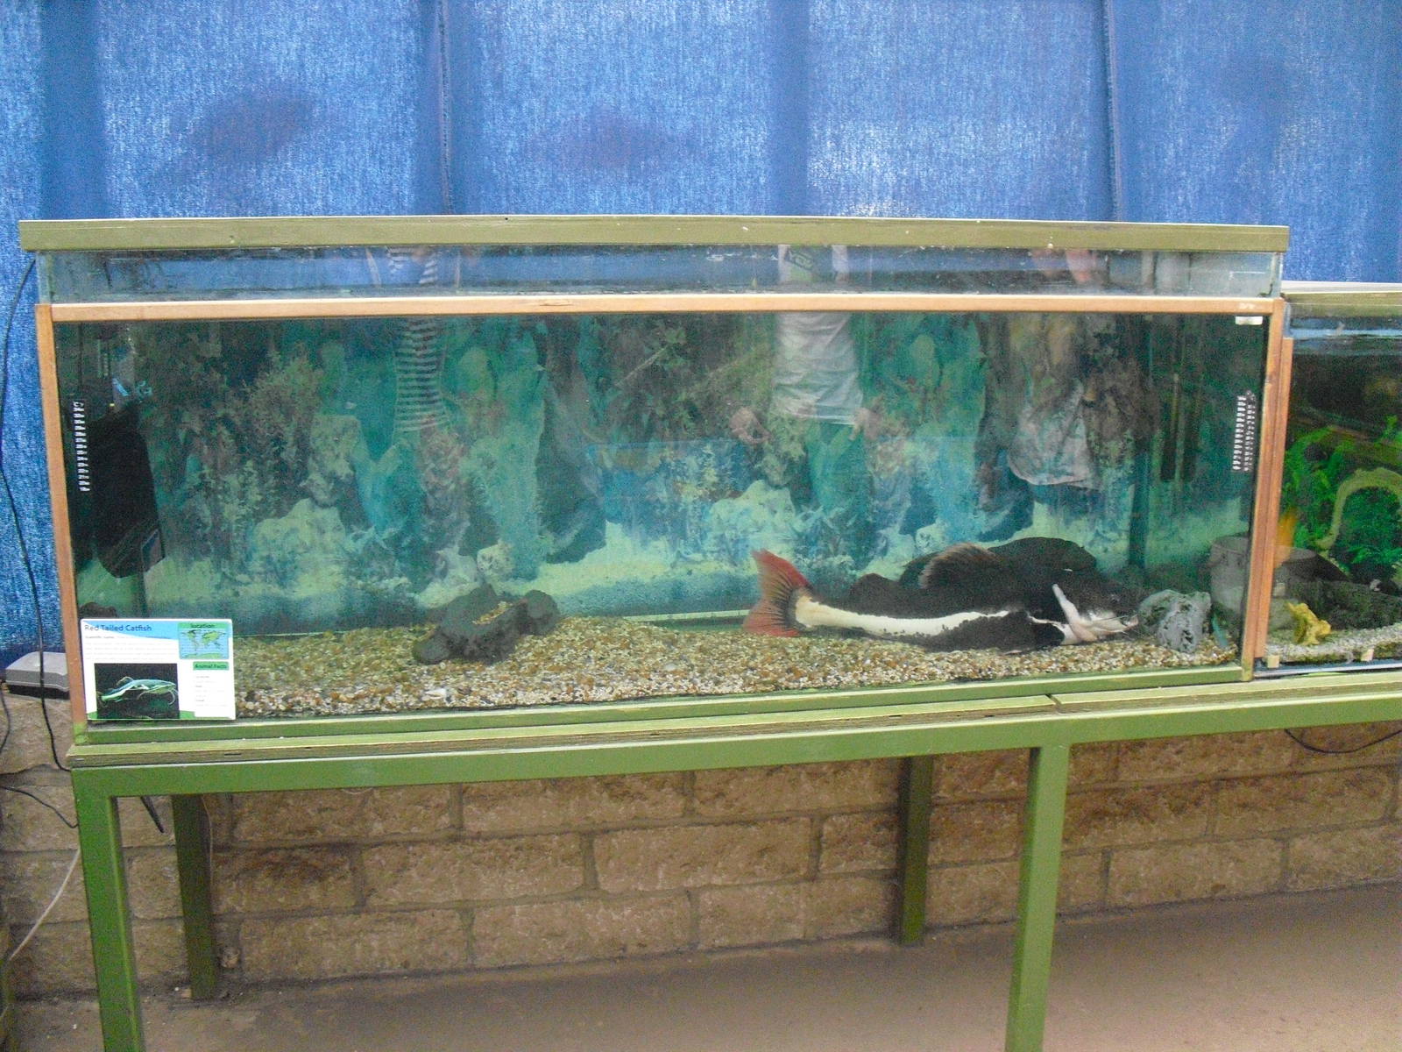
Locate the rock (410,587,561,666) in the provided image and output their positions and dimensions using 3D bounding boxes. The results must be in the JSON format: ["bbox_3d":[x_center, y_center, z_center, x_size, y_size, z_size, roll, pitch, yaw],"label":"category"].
[{"bbox_3d":[-0.358,0.156,2.409,0.222,0.108,0.150,-2,13,-9],"label":"rock"}]

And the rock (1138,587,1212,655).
[{"bbox_3d":[0.791,0.157,2.469,0.100,0.095,0.100,-2,13,-9],"label":"rock"}]

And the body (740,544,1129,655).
[{"bbox_3d":[0.402,0.114,2.481,0.640,0.165,0.175,-1,13,-5],"label":"body"}]

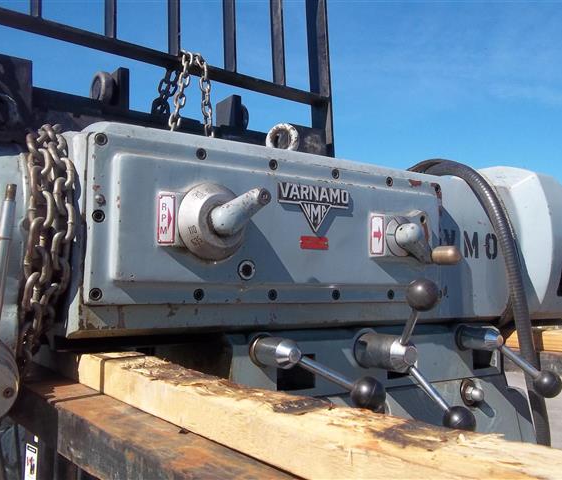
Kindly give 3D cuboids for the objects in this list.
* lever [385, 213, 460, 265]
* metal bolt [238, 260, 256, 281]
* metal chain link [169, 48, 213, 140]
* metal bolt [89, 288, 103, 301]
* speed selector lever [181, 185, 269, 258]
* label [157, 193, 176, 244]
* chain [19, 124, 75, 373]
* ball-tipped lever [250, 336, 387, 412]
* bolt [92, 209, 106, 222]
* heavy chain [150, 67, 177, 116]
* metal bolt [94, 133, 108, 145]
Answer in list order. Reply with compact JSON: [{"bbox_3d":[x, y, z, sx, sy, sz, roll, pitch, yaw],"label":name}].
[{"bbox_3d":[0.237,-0.002,0.973,0.085,0.084,0.102,4,-6,-34],"label":"lever"},{"bbox_3d":[-0.049,0.043,0.842,0.026,0.026,0.010,4,-6,-34],"label":"metal bolt"},{"bbox_3d":[-0.281,-0.455,1.850,0.121,0.235,0.060,4,-6,-34],"label":"metal chain link"},{"bbox_3d":[-0.229,0.067,0.734,0.017,0.017,0.010,4,-6,-34],"label":"metal bolt"},{"bbox_3d":[-0.073,-0.026,0.780,0.106,0.104,0.075,4,-6,-34],"label":"speed selector lever"},{"bbox_3d":[-0.149,-0.028,0.768,0.025,0.067,0.003,4,-6,-34],"label":"label"},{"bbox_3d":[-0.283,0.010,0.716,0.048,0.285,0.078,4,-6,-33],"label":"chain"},{"bbox_3d":[0.047,0.188,0.834,0.166,0.105,0.143,4,-6,-34],"label":"ball-tipped lever"},{"bbox_3d":[-0.229,-0.030,0.743,0.017,0.017,0.010,4,-6,-34],"label":"bolt"},{"bbox_3d":[-0.381,-0.480,1.920,0.072,0.138,0.050,4,-6,-34],"label":"heavy chain"},{"bbox_3d":[-0.229,-0.128,0.751,0.017,0.017,0.010,4,-6,-34],"label":"metal bolt"}]

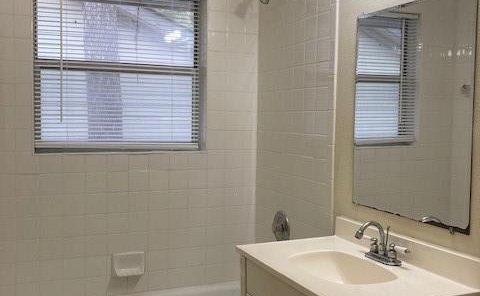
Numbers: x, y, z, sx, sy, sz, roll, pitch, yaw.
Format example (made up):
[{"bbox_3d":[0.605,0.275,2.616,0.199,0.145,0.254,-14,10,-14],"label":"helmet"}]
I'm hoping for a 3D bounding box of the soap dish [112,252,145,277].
[{"bbox_3d":[-0.589,0.620,2.731,0.160,0.110,0.075,-1,3,-22],"label":"soap dish"}]

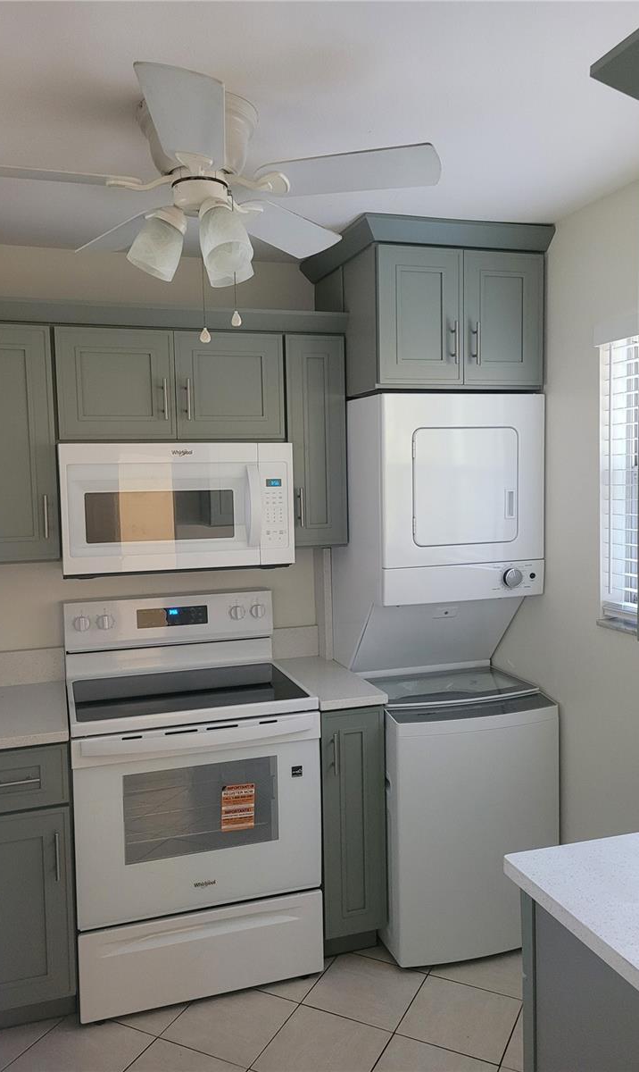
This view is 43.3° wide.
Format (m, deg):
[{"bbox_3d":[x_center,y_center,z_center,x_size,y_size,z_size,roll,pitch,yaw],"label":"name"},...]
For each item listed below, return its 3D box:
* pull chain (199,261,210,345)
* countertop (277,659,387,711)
[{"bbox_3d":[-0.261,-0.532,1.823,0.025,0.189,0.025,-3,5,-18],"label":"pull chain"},{"bbox_3d":[0.017,0.517,2.899,0.227,0.030,0.636,-3,5,-18],"label":"countertop"}]

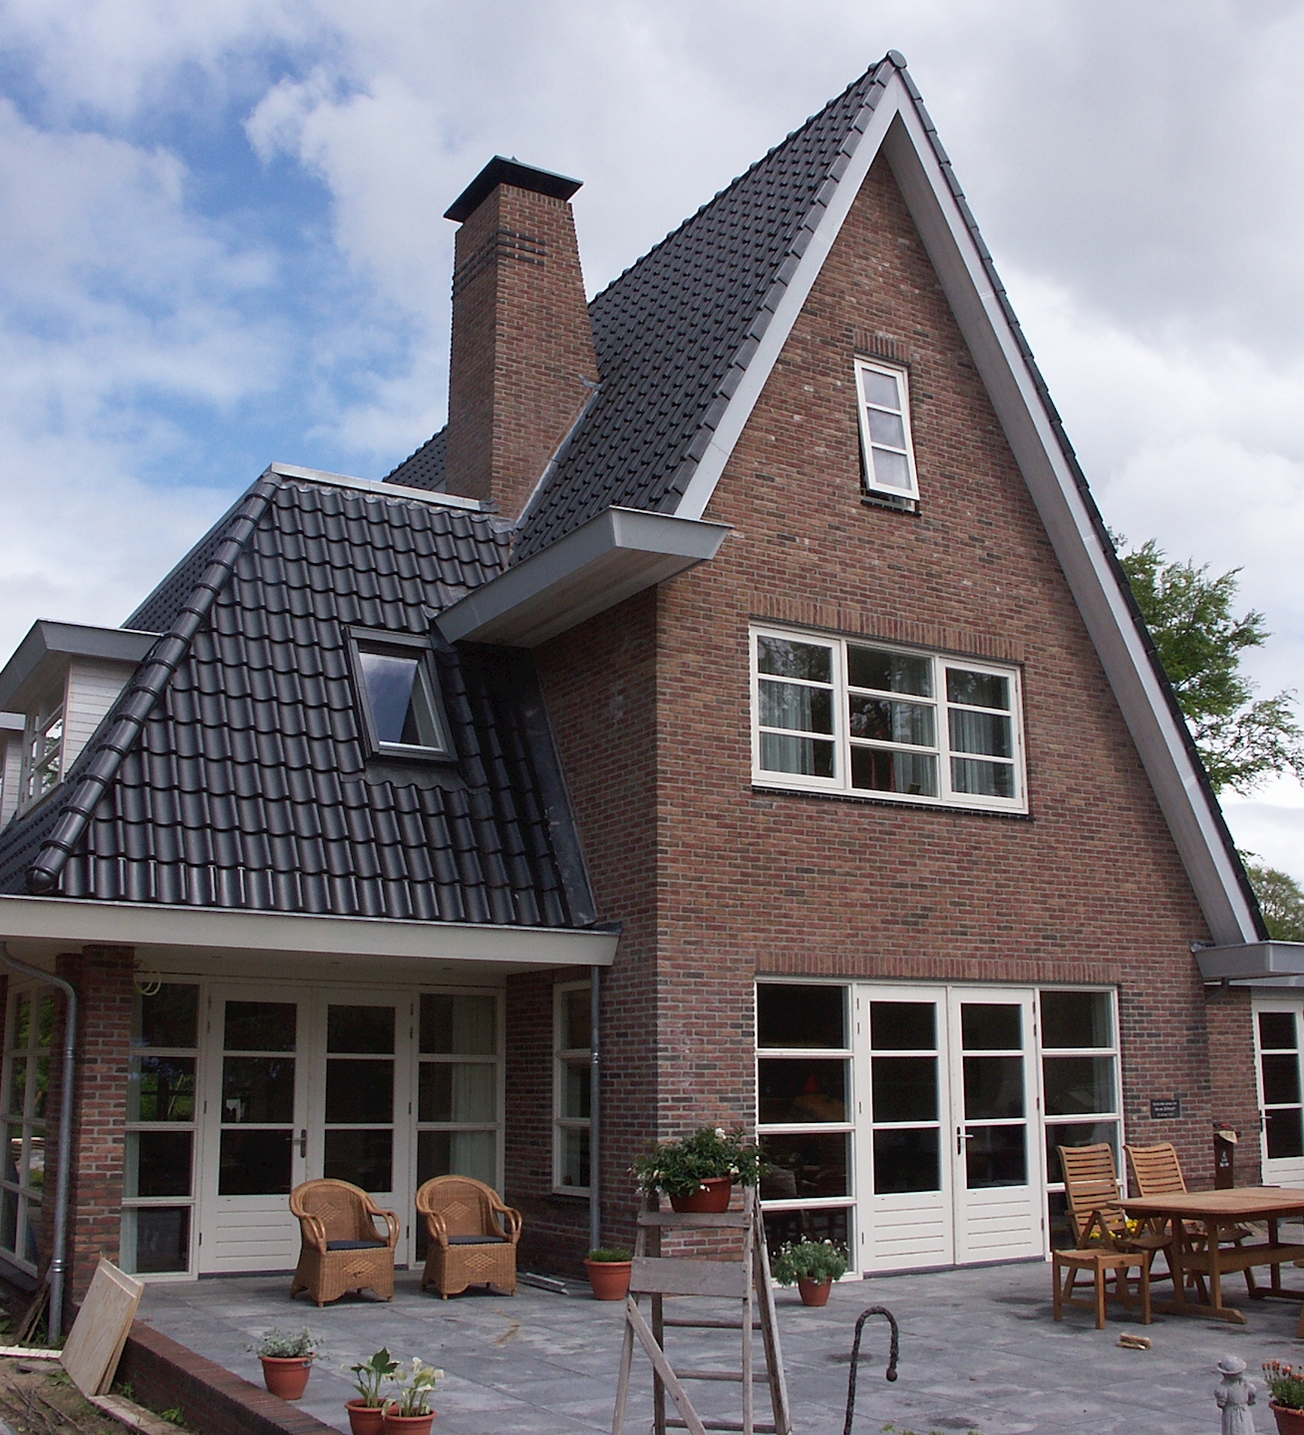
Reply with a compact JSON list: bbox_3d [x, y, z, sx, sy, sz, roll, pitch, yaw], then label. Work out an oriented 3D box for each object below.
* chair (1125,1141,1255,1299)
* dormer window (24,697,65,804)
[{"bbox_3d":[3.997,3.740,11.553,0.580,1.070,0.760,8,-15,-32],"label":"chair"},{"bbox_3d":[-5.919,0.312,15.094,0.120,1.170,2.800,7,-15,-29],"label":"dormer window"}]

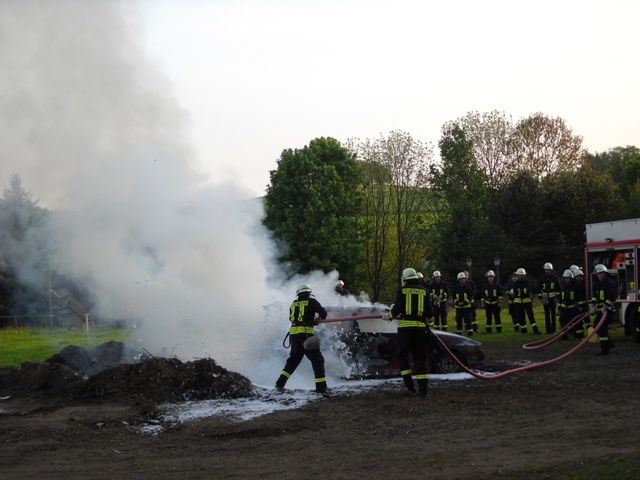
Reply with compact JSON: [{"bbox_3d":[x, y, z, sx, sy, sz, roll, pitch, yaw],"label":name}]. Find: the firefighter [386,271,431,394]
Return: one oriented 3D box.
[{"bbox_3d":[1.290,1.360,15.200,0.660,1.870,0.560,1,-2,-25],"label":"firefighter"}]

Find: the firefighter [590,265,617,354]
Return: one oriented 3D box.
[{"bbox_3d":[5.750,1.410,21.000,0.570,1.830,0.550,2,-2,-42],"label":"firefighter"}]

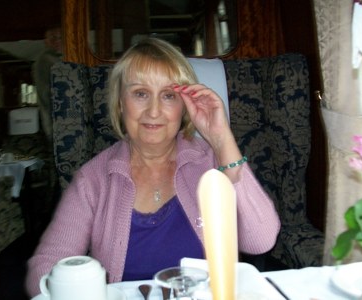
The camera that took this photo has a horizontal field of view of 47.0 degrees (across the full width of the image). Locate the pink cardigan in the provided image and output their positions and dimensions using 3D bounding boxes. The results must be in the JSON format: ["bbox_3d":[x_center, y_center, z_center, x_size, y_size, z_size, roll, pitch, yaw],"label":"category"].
[{"bbox_3d":[-0.045,0.205,0.970,0.540,0.520,0.360,-2,2,-3],"label":"pink cardigan"}]

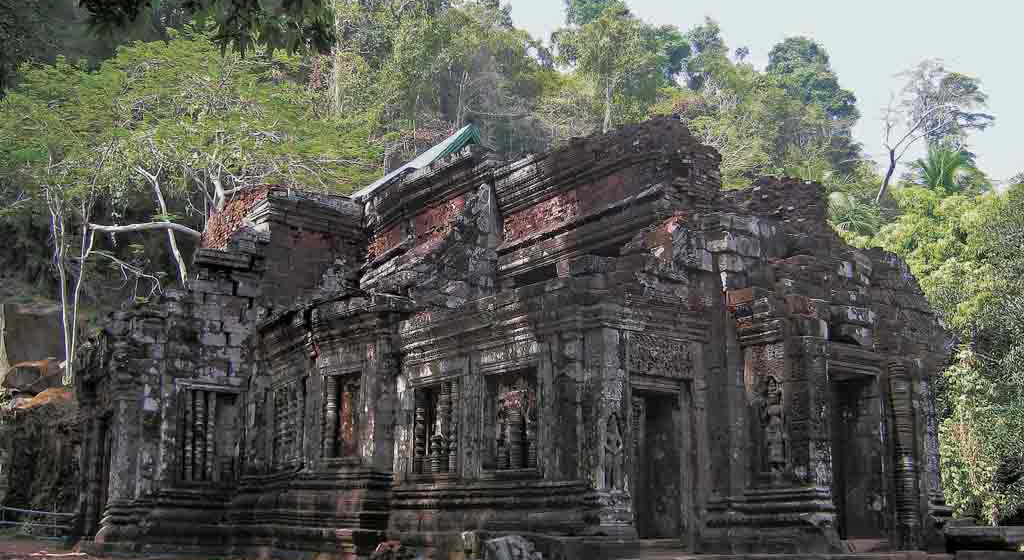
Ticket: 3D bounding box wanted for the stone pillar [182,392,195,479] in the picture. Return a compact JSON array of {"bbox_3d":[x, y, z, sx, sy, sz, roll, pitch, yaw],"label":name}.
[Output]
[{"bbox_3d":[-6.426,3.080,20.568,0.151,1.773,0.151,9,-16,-33],"label":"stone pillar"}]

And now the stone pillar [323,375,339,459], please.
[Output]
[{"bbox_3d":[-3.487,2.615,19.892,0.205,1.607,0.205,9,-16,-33],"label":"stone pillar"}]

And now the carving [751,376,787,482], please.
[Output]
[{"bbox_3d":[3.603,2.092,14.545,0.238,1.479,0.540,9,-16,-33],"label":"carving"}]

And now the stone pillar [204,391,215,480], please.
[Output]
[{"bbox_3d":[-6.078,3.116,20.805,0.140,1.794,0.140,9,-16,-33],"label":"stone pillar"}]

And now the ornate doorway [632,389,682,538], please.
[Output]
[{"bbox_3d":[1.996,2.560,14.423,0.886,2.020,0.302,9,-16,-33],"label":"ornate doorway"}]

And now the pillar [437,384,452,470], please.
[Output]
[{"bbox_3d":[-1.138,2.462,17.452,0.173,1.541,0.173,9,-16,-33],"label":"pillar"}]

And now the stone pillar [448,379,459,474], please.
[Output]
[{"bbox_3d":[-0.972,2.427,17.213,0.140,1.586,0.140,1,-13,0],"label":"stone pillar"}]

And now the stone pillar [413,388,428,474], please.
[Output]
[{"bbox_3d":[-1.599,2.641,18.099,0.184,1.492,0.184,9,-16,-33],"label":"stone pillar"}]

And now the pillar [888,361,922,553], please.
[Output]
[{"bbox_3d":[5.747,2.528,15.165,0.270,2.720,0.270,9,-16,-33],"label":"pillar"}]

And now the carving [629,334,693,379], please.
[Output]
[{"bbox_3d":[2.080,1.106,14.713,1.188,0.540,0.216,9,-16,-33],"label":"carving"}]

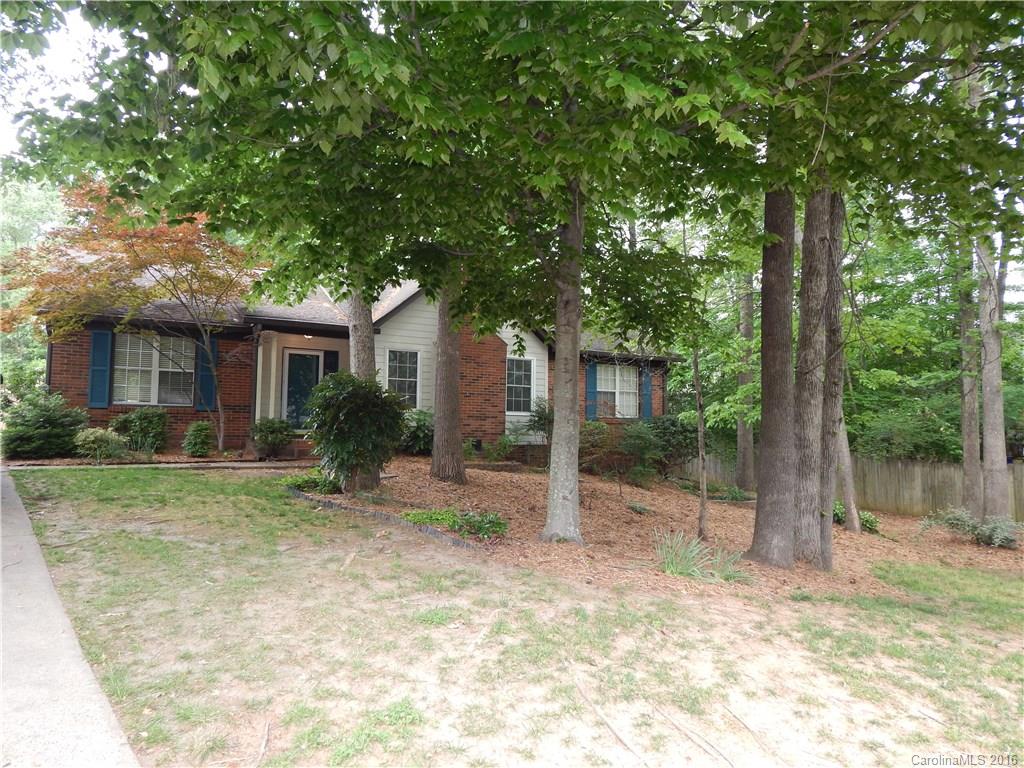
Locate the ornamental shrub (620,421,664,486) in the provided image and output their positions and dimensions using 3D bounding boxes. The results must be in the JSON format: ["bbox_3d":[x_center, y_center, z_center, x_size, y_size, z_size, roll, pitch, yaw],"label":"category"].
[{"bbox_3d":[3.394,1.842,17.900,1.097,1.710,1.097,1,-3,0],"label":"ornamental shrub"}]

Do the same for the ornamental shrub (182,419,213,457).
[{"bbox_3d":[-6.784,1.188,14.700,0.650,0.775,0.650,1,-3,0],"label":"ornamental shrub"}]

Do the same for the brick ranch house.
[{"bbox_3d":[-4.387,-0.531,22.457,17.706,5.700,9.600,3,-3,-27],"label":"brick ranch house"}]

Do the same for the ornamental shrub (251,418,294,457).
[{"bbox_3d":[-5.491,1.238,15.600,0.979,0.867,0.930,1,-3,0],"label":"ornamental shrub"}]

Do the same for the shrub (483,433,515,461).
[{"bbox_3d":[-0.373,1.713,18.800,0.965,0.777,0.965,1,-3,0],"label":"shrub"}]

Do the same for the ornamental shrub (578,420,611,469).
[{"bbox_3d":[2.307,1.822,20.000,1.141,1.454,1.141,1,-3,0],"label":"ornamental shrub"}]

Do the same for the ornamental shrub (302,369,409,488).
[{"bbox_3d":[-2.484,0.754,10.800,1.570,1.817,1.492,1,-3,0],"label":"ornamental shrub"}]

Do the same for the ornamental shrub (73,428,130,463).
[{"bbox_3d":[-8.326,1.257,13.800,1.062,0.689,1.062,1,-3,0],"label":"ornamental shrub"}]

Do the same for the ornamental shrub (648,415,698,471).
[{"bbox_3d":[4.876,1.819,20.800,1.661,1.720,1.578,1,-3,0],"label":"ornamental shrub"}]

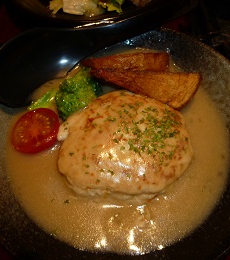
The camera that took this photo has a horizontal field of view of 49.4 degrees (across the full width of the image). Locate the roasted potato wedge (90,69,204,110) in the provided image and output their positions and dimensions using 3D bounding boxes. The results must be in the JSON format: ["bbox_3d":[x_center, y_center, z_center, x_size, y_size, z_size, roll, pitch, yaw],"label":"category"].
[{"bbox_3d":[0.026,-0.039,0.223,0.094,0.028,0.030,10,61,7],"label":"roasted potato wedge"}]

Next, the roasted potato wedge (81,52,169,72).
[{"bbox_3d":[0.009,-0.058,0.236,0.083,0.026,0.027,2,60,2],"label":"roasted potato wedge"}]

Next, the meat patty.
[{"bbox_3d":[0.007,0.009,0.197,0.105,0.033,0.094,0,60,1],"label":"meat patty"}]

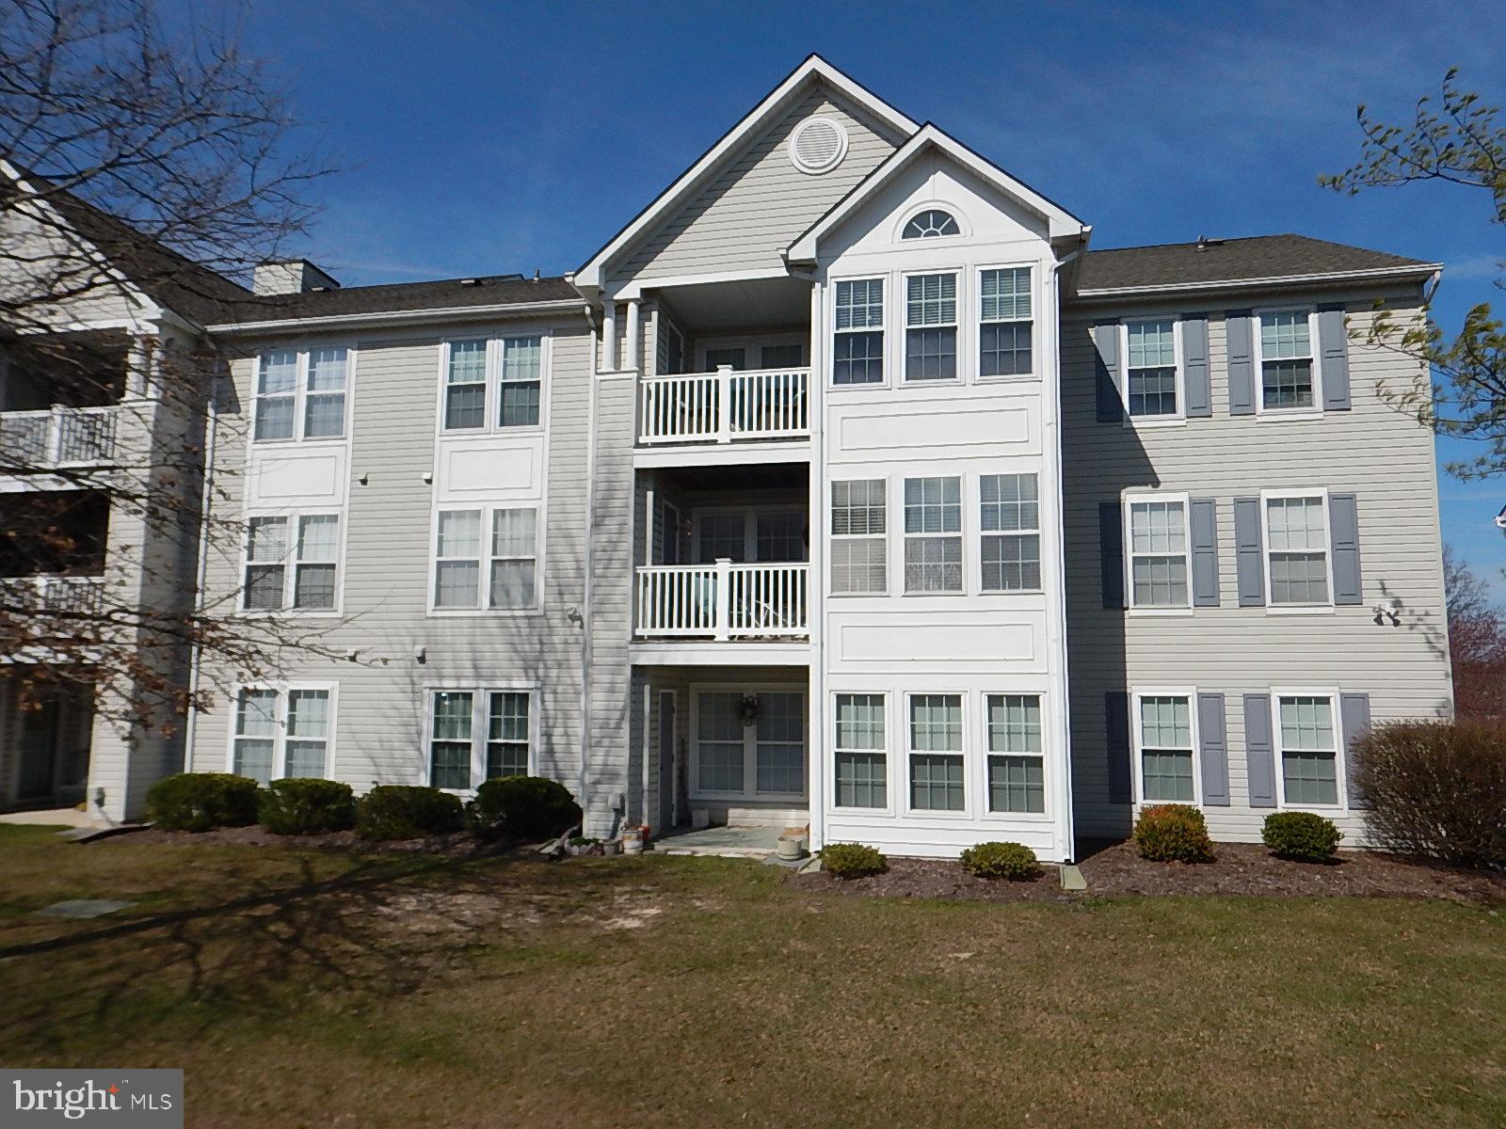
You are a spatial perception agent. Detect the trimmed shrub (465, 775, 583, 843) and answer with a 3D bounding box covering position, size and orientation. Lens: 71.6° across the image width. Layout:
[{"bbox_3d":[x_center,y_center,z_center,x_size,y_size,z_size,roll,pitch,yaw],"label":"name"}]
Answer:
[{"bbox_3d":[-3.251,3.460,14.891,1.580,0.860,1.280,-1,-8,12],"label":"trimmed shrub"}]

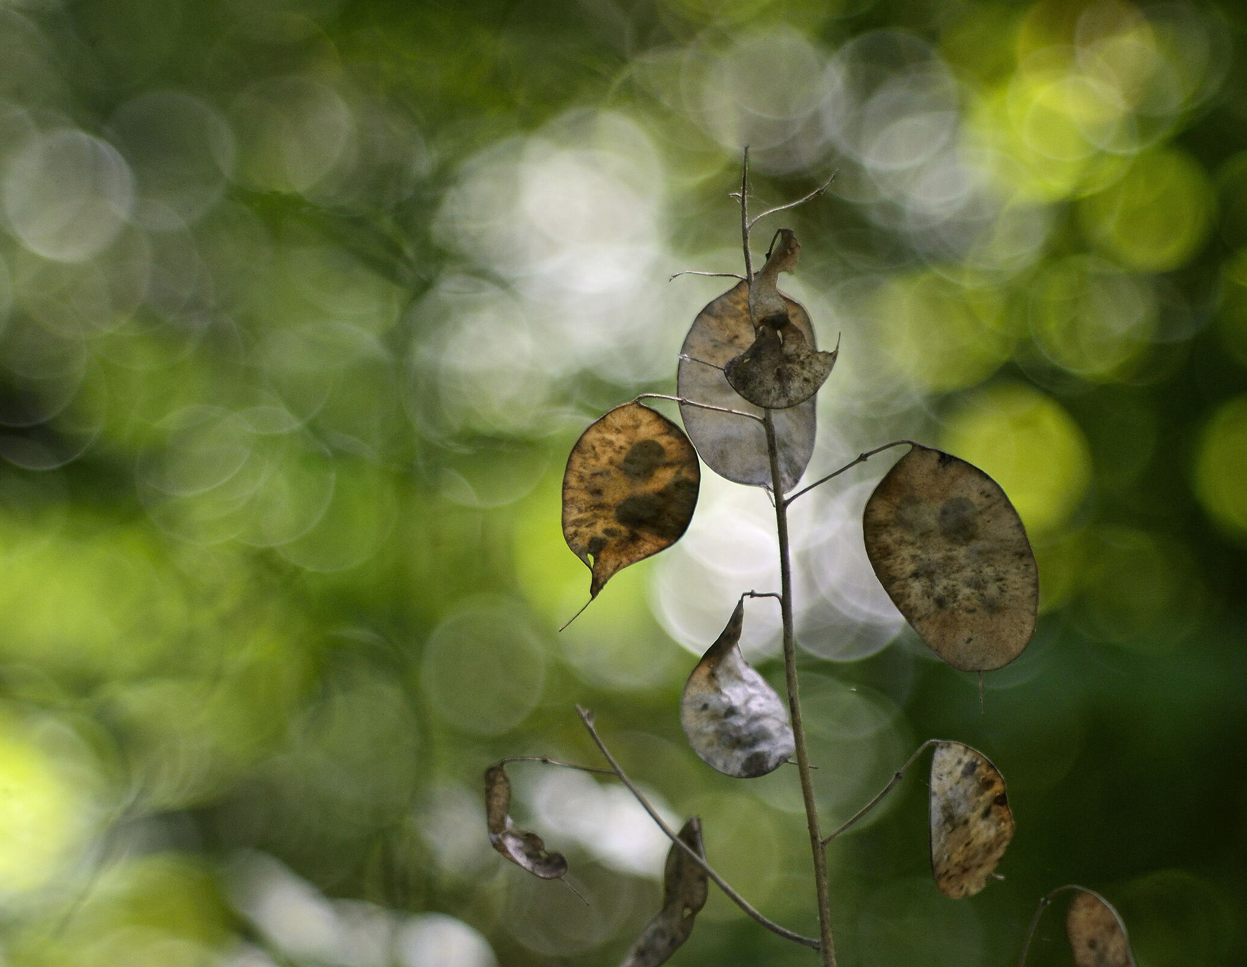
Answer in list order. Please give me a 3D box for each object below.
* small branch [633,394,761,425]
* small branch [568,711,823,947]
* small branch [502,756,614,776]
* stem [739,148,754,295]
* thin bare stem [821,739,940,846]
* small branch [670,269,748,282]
[{"bbox_3d":[0.015,-0.014,1.400,0.025,0.003,0.003,11,0,0],"label":"small branch"},{"bbox_3d":[0.013,0.068,1.400,0.007,0.067,0.006,-45,0,0],"label":"small branch"},{"bbox_3d":[-0.013,0.054,1.400,0.023,0.003,0.003,5,0,0],"label":"small branch"},{"bbox_3d":[0.024,-0.050,1.400,0.002,0.029,0.002,-2,0,0],"label":"stem"},{"bbox_3d":[0.049,0.059,1.400,0.030,0.003,0.003,-41,0,0],"label":"thin bare stem"},{"bbox_3d":[0.016,-0.040,1.400,0.015,0.002,0.002,0,0,0],"label":"small branch"}]

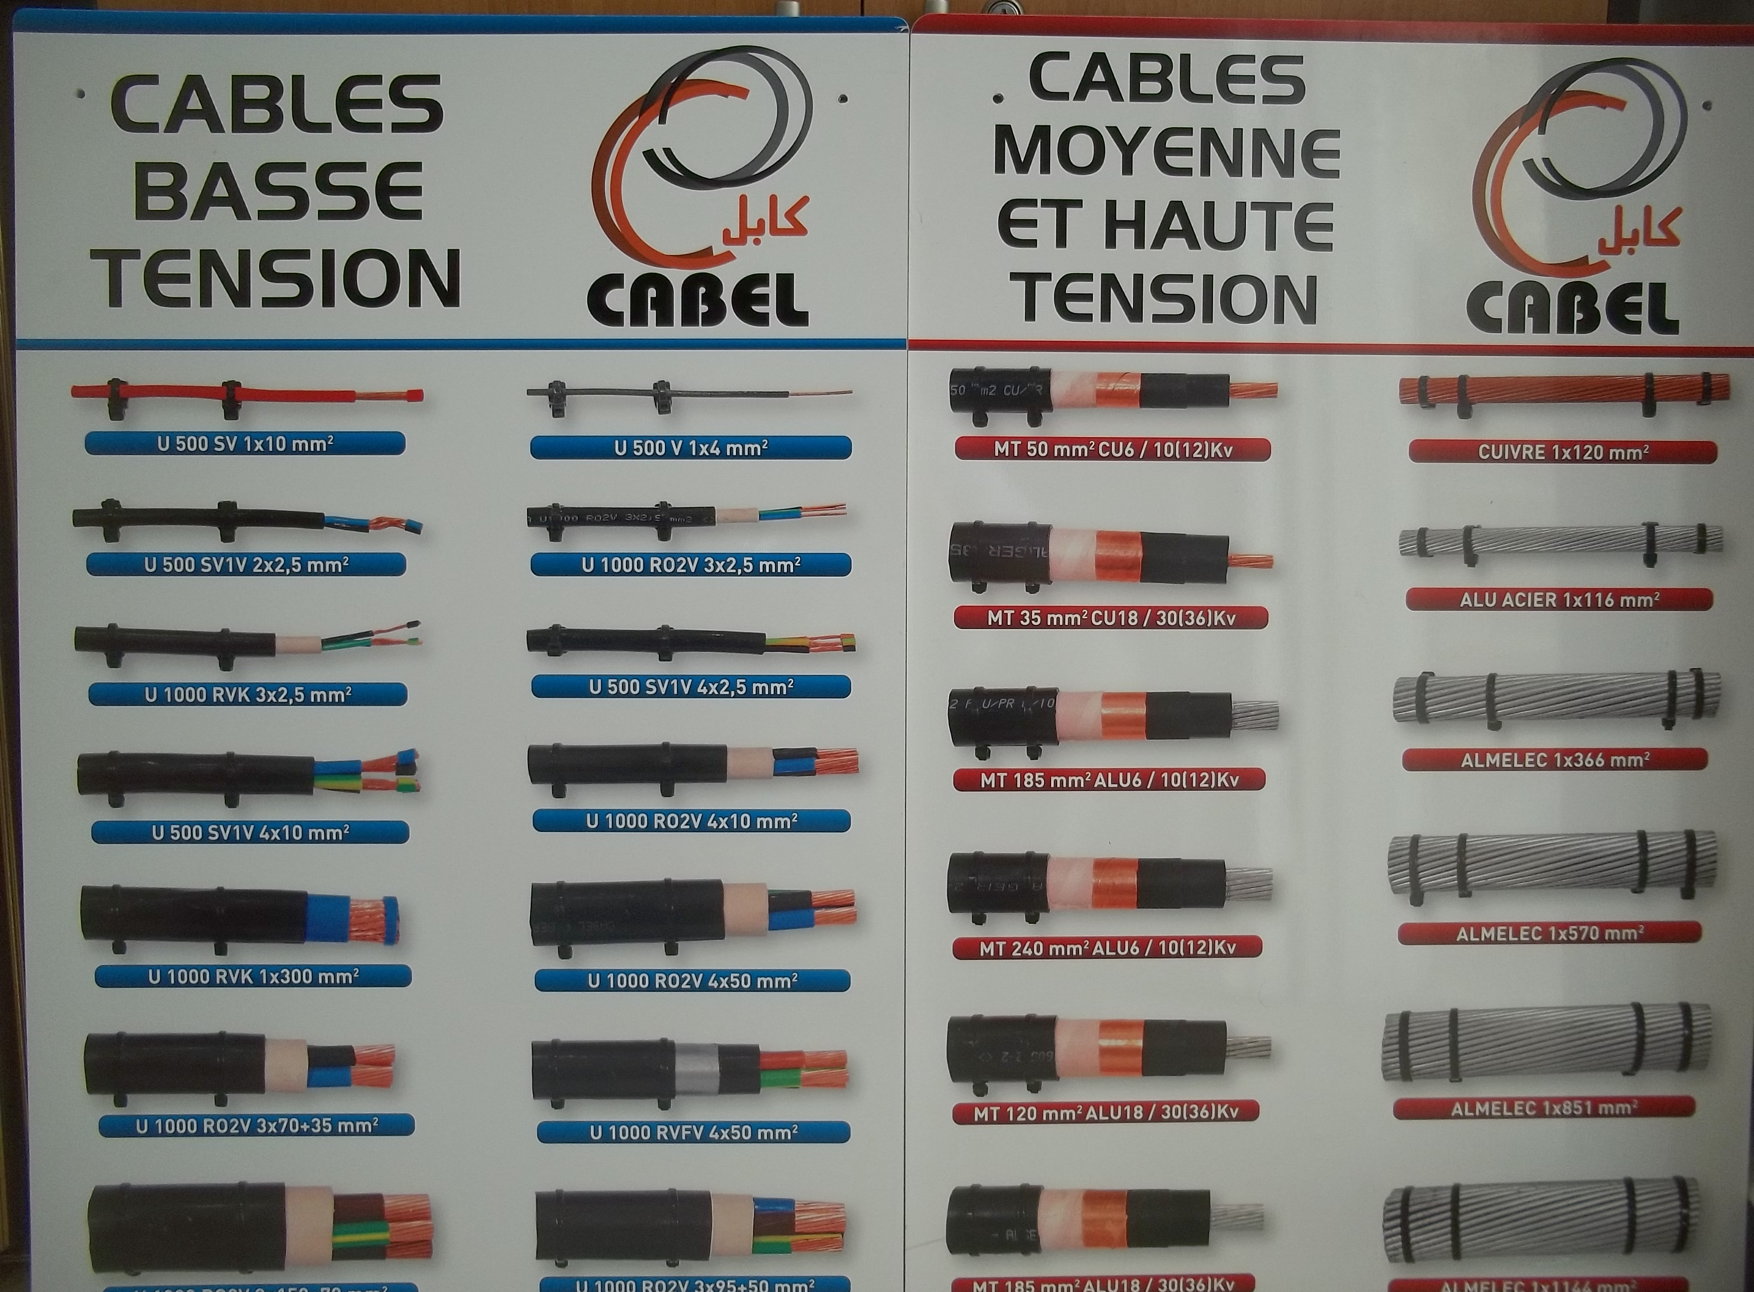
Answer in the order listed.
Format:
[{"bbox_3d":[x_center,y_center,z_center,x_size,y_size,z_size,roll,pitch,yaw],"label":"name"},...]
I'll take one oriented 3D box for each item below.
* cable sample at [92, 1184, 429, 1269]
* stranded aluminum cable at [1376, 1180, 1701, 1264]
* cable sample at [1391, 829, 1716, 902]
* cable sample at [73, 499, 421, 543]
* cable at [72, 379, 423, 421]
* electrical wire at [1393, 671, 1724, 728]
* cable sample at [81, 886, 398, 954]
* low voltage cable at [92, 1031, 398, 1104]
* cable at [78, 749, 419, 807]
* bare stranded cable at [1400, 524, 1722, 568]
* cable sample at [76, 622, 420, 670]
[{"bbox_3d":[-0.341,0.322,1.010,0.184,0.049,0.048,0,3,-1],"label":"cable sample"},{"bbox_3d":[0.380,0.329,1.044,0.183,0.045,0.044,-1,4,-2],"label":"stranded aluminum cable"},{"bbox_3d":[0.377,0.122,1.022,0.172,0.039,0.032,0,4,-1],"label":"cable sample"},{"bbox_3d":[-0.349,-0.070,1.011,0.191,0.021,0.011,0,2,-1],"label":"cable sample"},{"bbox_3d":[-0.343,-0.135,0.997,0.189,0.021,0.008,0,3,-1],"label":"cable"},{"bbox_3d":[0.378,0.029,1.019,0.172,0.032,0.026,0,4,-1],"label":"electrical wire"},{"bbox_3d":[-0.348,0.149,1.000,0.163,0.036,0.030,0,3,-1],"label":"cable sample"},{"bbox_3d":[-0.353,0.234,1.012,0.171,0.039,0.033,0,2,-1],"label":"low voltage cable"},{"bbox_3d":[-0.348,0.073,1.010,0.186,0.030,0.022,1,3,-1],"label":"cable"},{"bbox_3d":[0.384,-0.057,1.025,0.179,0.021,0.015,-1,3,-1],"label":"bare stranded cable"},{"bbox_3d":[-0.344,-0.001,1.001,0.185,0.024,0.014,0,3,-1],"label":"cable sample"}]

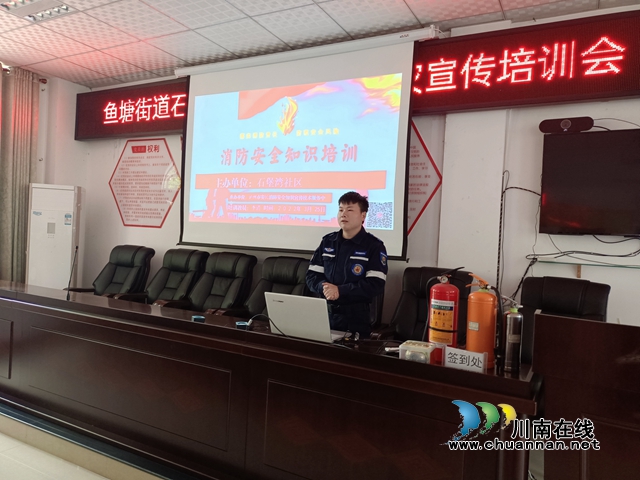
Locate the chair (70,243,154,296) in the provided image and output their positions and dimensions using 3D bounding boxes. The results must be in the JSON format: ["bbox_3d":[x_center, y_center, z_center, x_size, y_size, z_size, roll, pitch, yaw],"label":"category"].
[{"bbox_3d":[-2.139,0.656,4.732,0.640,1.190,0.700,3,1,28],"label":"chair"}]

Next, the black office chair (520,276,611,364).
[{"bbox_3d":[1.475,0.858,2.829,0.640,1.190,0.700,3,1,28],"label":"black office chair"}]

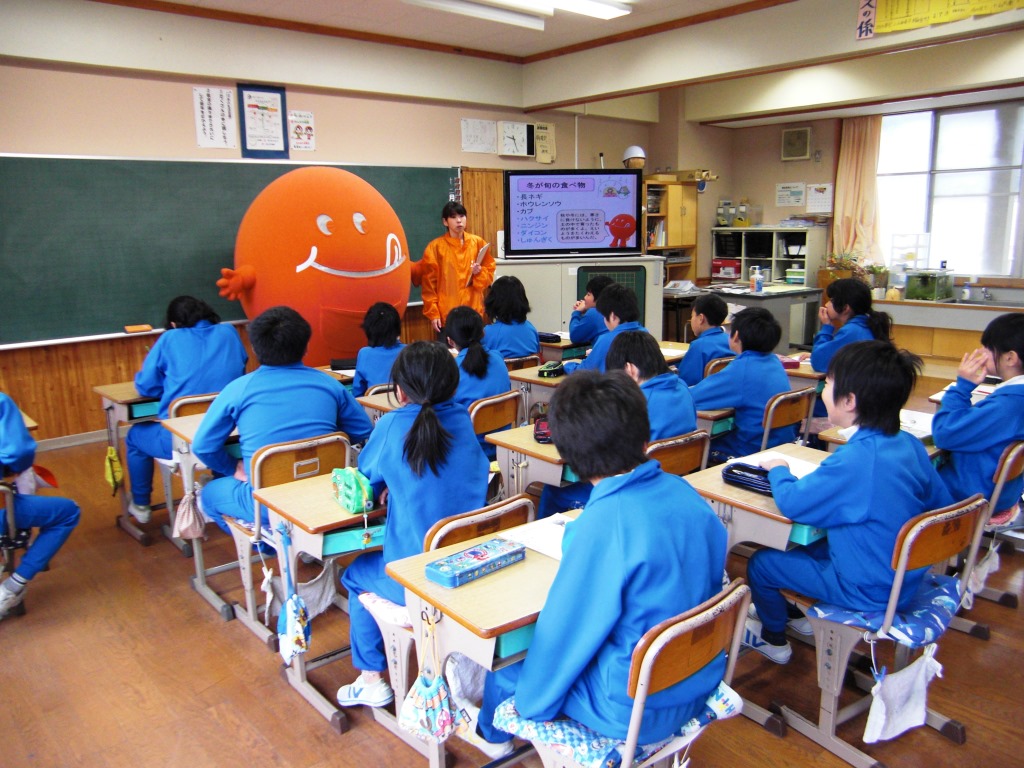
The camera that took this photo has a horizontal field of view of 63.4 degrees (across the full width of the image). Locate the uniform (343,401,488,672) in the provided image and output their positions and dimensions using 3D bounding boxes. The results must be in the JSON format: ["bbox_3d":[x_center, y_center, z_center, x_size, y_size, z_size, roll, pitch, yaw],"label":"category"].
[{"bbox_3d":[-0.270,0.463,2.338,0.420,0.900,0.540,-11,15,-39],"label":"uniform"}]

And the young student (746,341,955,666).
[{"bbox_3d":[0.932,0.398,2.435,0.503,1.108,0.644,-12,15,-43],"label":"young student"}]

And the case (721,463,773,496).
[{"bbox_3d":[0.720,0.278,2.413,0.086,0.047,0.210,-10,14,-38],"label":"case"}]

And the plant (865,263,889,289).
[{"bbox_3d":[3.344,-0.986,7.600,0.190,0.260,0.190,-12,15,-42],"label":"plant"}]

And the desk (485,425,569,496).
[{"bbox_3d":[0.280,0.492,3.044,0.621,0.642,0.429,-10,14,-38],"label":"desk"}]

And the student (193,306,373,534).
[{"bbox_3d":[-0.845,0.269,2.922,0.560,1.100,0.620,-10,14,-37],"label":"student"}]

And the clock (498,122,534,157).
[{"bbox_3d":[0.045,-2.350,7.986,0.420,0.310,0.080,-11,15,-41],"label":"clock"}]

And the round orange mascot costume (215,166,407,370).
[{"bbox_3d":[-1.337,-0.596,5.922,1.480,1.840,1.200,-10,14,-38],"label":"round orange mascot costume"}]

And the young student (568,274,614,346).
[{"bbox_3d":[0.483,-0.164,5.267,0.642,1.050,0.393,9,15,42],"label":"young student"}]

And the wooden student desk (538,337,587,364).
[{"bbox_3d":[0.417,0.017,5.418,0.621,0.639,0.429,-10,14,-38],"label":"wooden student desk"}]

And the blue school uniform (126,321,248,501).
[{"bbox_3d":[-1.541,0.164,4.073,0.604,0.876,0.584,-10,14,-37],"label":"blue school uniform"}]

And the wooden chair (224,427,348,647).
[{"bbox_3d":[-0.818,0.535,3.104,0.393,0.675,0.463,-12,15,-43],"label":"wooden chair"}]

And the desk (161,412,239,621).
[{"bbox_3d":[-1.005,0.484,3.357,0.600,0.690,0.400,-10,14,-37],"label":"desk"}]

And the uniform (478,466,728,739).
[{"bbox_3d":[0.138,0.555,1.905,0.534,0.846,0.655,-8,13,-31],"label":"uniform"}]

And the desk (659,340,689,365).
[{"bbox_3d":[0.843,0.133,4.659,0.600,0.640,0.420,-10,14,-38],"label":"desk"}]

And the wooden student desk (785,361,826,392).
[{"bbox_3d":[1.600,0.208,4.326,0.621,0.639,0.429,-10,14,-38],"label":"wooden student desk"}]

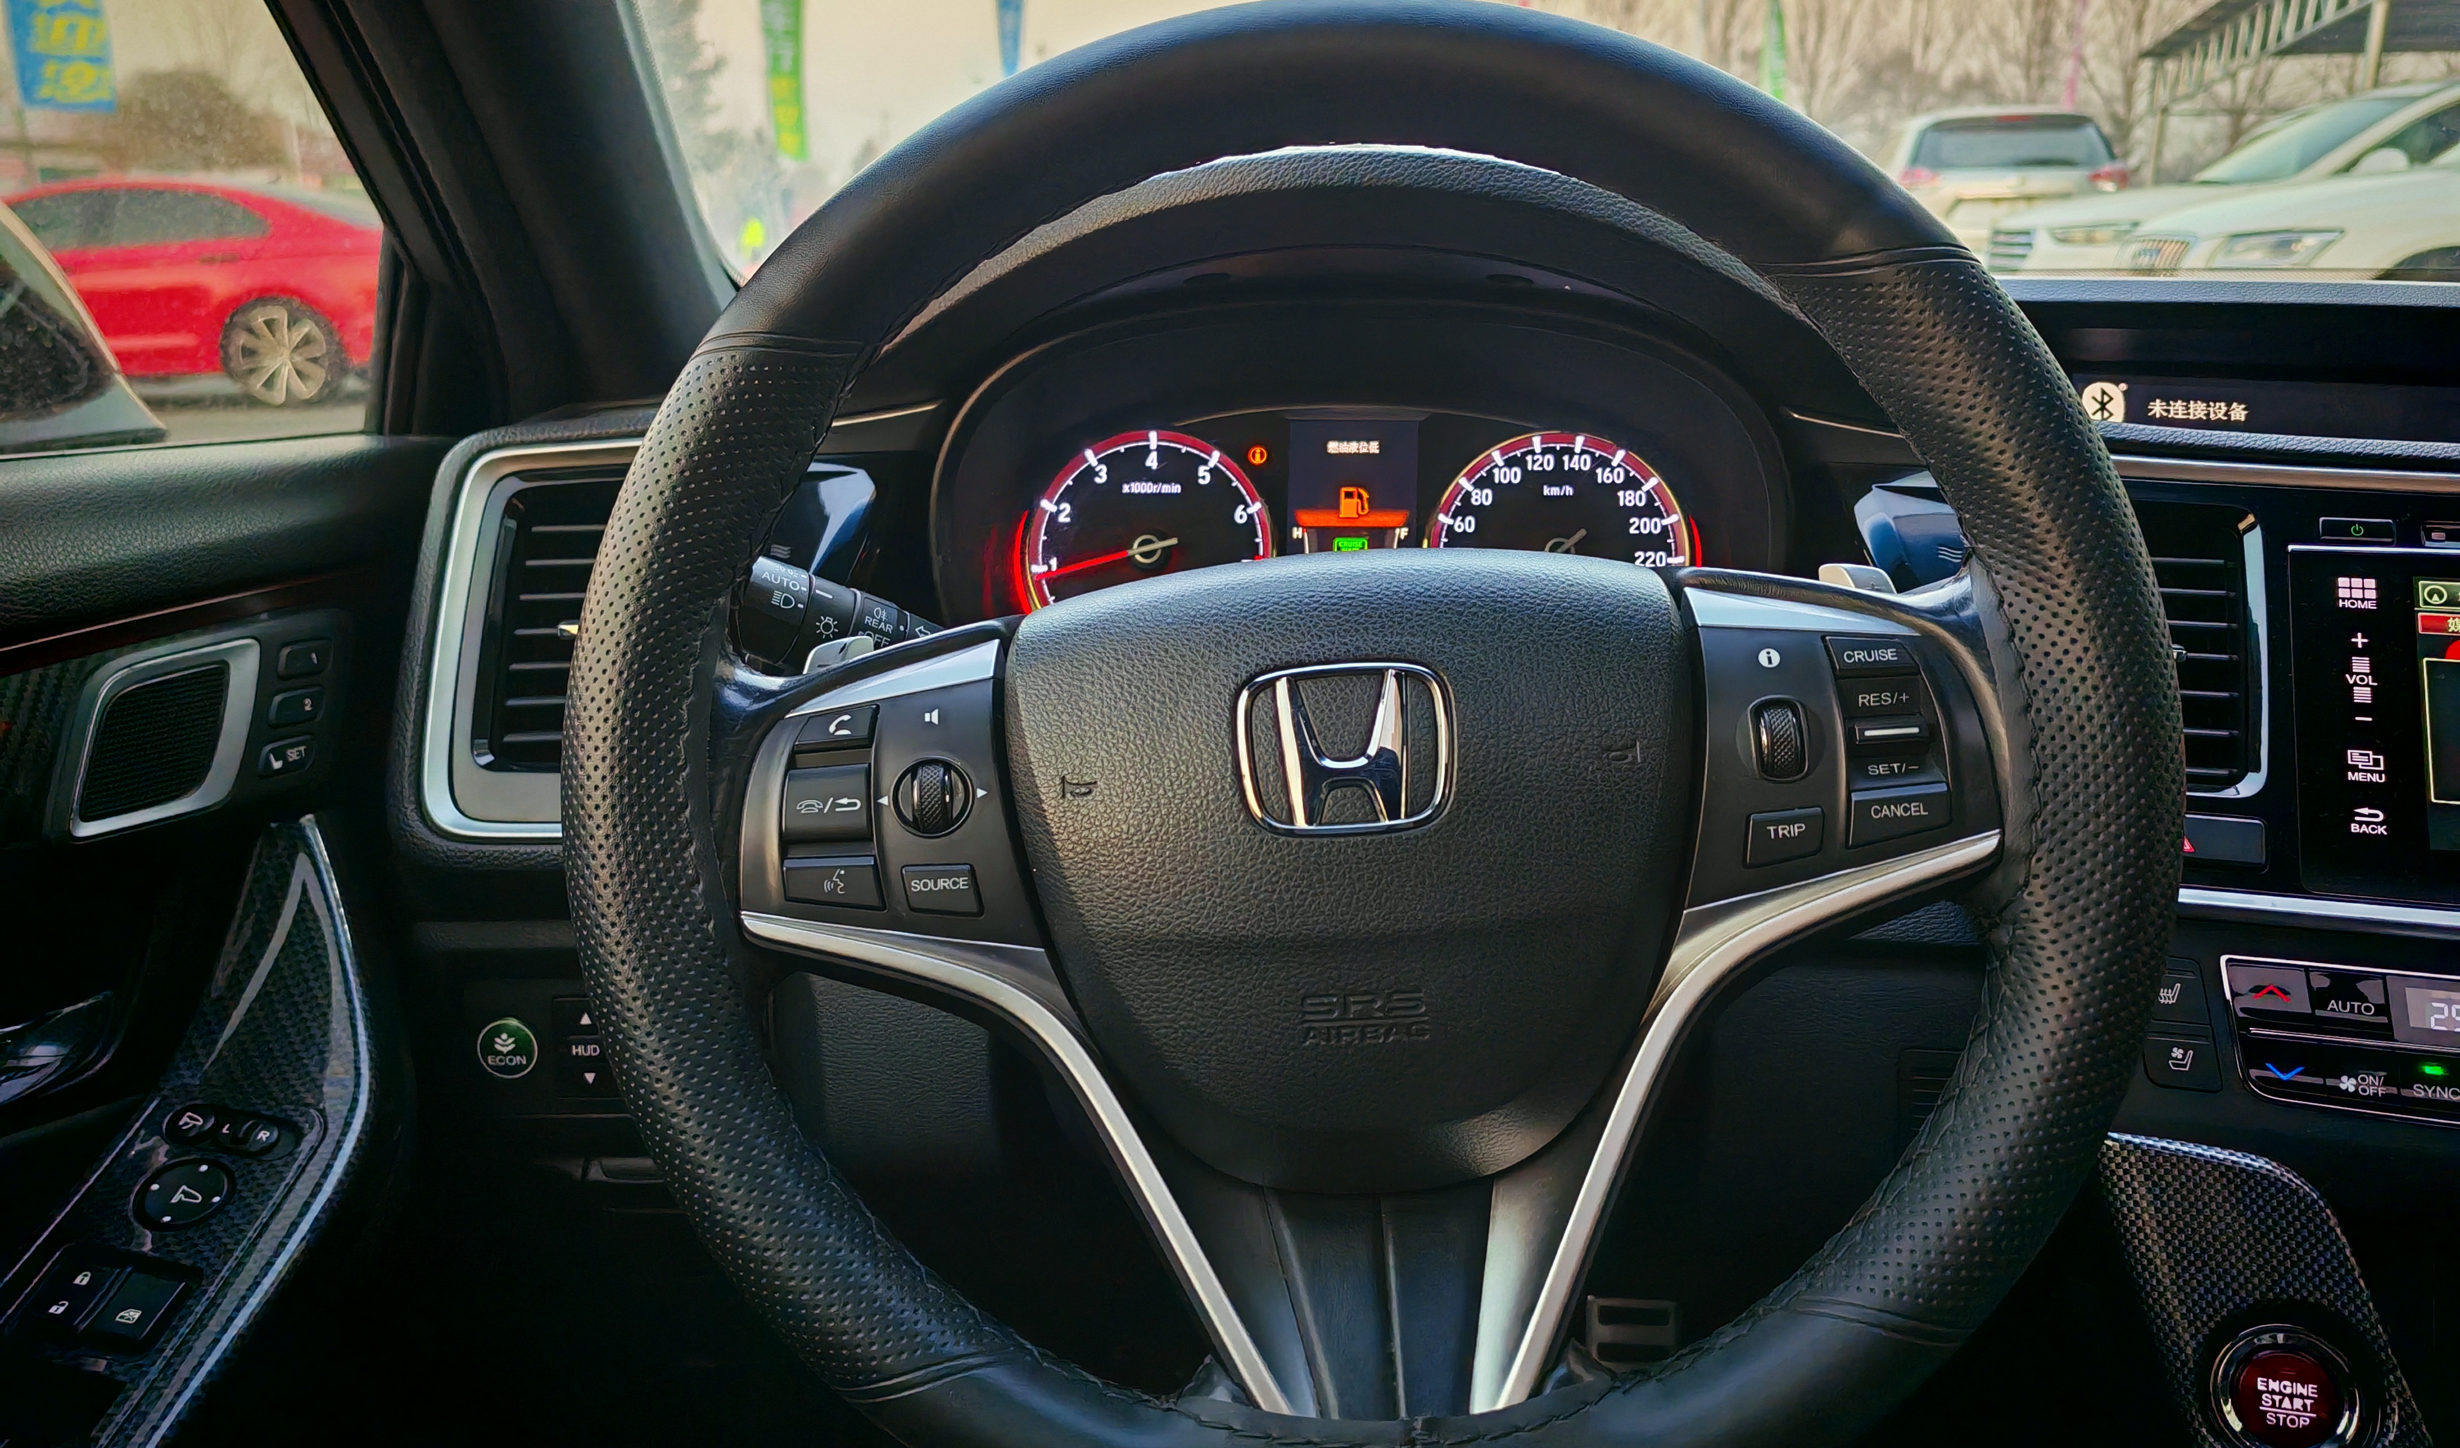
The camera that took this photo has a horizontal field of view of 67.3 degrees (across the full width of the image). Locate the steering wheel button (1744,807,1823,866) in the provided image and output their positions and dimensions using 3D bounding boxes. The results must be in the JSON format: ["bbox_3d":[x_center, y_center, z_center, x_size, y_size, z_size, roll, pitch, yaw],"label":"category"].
[{"bbox_3d":[0.132,0.028,0.442,0.019,0.013,0.007,-4,-12,4],"label":"steering wheel button"}]

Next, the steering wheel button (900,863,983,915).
[{"bbox_3d":[-0.070,0.041,0.455,0.019,0.013,0.007,-4,-12,4],"label":"steering wheel button"}]

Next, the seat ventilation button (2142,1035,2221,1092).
[{"bbox_3d":[0.290,0.103,0.565,0.025,0.017,0.007,-1,-15,11],"label":"seat ventilation button"}]

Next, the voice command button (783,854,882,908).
[{"bbox_3d":[-0.097,0.040,0.458,0.025,0.013,0.007,-4,-12,4],"label":"voice command button"}]

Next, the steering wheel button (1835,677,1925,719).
[{"bbox_3d":[0.157,-0.006,0.447,0.019,0.010,0.007,-4,-12,4],"label":"steering wheel button"}]

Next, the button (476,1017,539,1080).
[{"bbox_3d":[-0.250,0.112,0.640,0.021,0.021,0.008,0,8,3],"label":"button"}]

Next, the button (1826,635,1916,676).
[{"bbox_3d":[0.155,-0.016,0.449,0.020,0.010,0.007,-4,-12,4],"label":"button"}]

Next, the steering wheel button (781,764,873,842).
[{"bbox_3d":[-0.100,0.021,0.461,0.021,0.018,0.009,-4,-12,4],"label":"steering wheel button"}]

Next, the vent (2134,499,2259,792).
[{"bbox_3d":[0.297,-0.024,0.590,0.057,0.092,0.030,0,-10,15],"label":"vent"}]

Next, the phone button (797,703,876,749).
[{"bbox_3d":[-0.098,0.002,0.466,0.021,0.010,0.007,-4,-12,4],"label":"phone button"}]

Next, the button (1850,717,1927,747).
[{"bbox_3d":[0.157,0.003,0.439,0.016,0.006,0.008,-4,-12,4],"label":"button"}]

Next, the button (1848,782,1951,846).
[{"bbox_3d":[0.159,0.022,0.441,0.024,0.013,0.007,-4,-12,4],"label":"button"}]

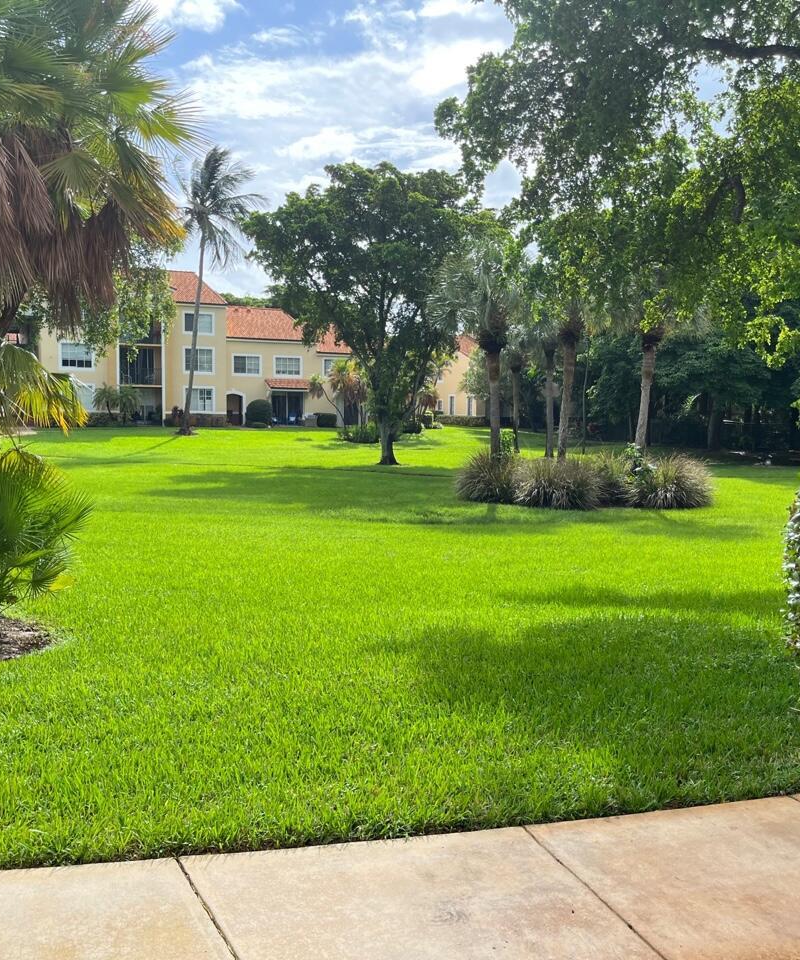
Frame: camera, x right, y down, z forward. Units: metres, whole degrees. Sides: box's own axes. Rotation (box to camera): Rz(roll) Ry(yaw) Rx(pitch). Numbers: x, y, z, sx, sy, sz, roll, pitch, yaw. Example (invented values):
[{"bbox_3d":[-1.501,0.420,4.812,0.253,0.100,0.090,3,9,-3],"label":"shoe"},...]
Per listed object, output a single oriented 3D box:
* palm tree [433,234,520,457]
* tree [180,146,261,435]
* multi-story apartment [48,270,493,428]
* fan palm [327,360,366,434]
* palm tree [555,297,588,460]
[{"bbox_3d":[1.800,-2.800,22.000,2.200,5.600,2.200,0,4,0],"label":"palm tree"},{"bbox_3d":[-10.400,-11.100,56.000,5.000,16.900,5.000,0,4,0],"label":"tree"},{"bbox_3d":[-10.800,-9.800,74.000,32.500,11.300,12.000,-1,4,-21],"label":"multi-story apartment"},{"bbox_3d":[-2.950,-4.700,54.000,2.300,4.400,2.300,0,4,0],"label":"fan palm"},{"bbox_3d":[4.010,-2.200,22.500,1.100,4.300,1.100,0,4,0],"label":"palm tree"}]

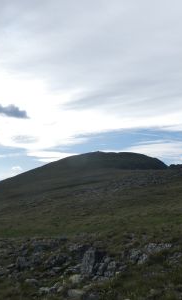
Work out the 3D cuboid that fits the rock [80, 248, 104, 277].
[{"bbox_3d":[0.047,2.091,5.200,0.420,0.460,0.360,0,-6,0],"label":"rock"}]

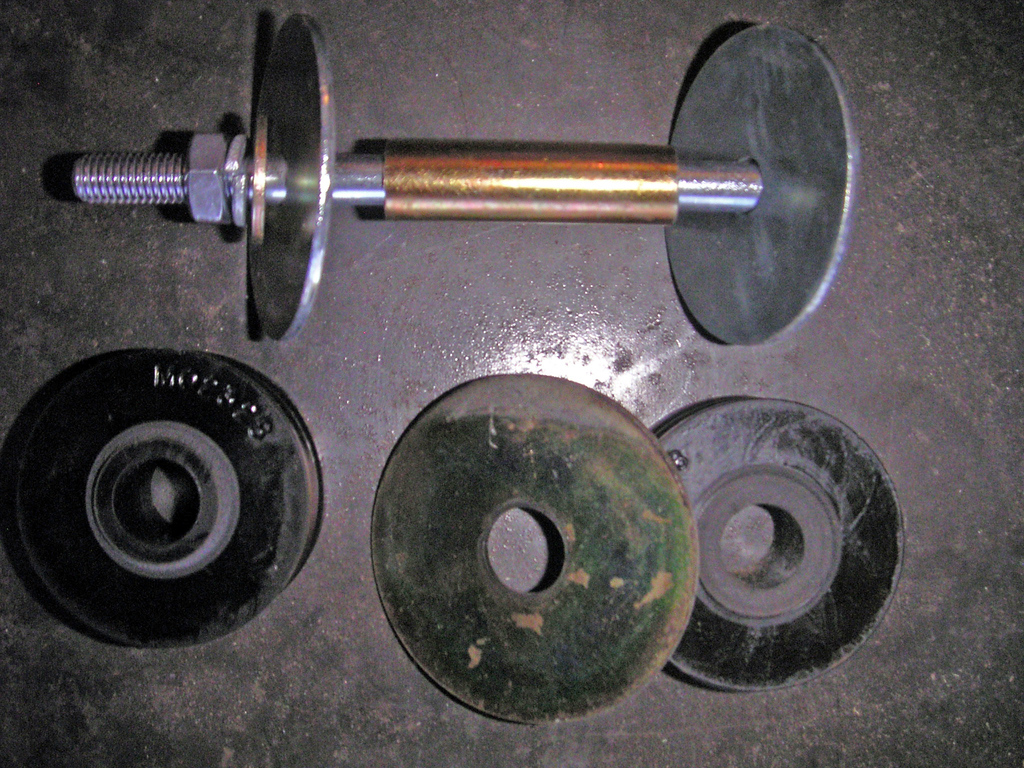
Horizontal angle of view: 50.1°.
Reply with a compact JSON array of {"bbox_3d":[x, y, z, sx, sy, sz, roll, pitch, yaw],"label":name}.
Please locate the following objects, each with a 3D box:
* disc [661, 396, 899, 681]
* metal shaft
[{"bbox_3d":[0.061,0.040,0.284,0.073,0.029,0.073,0,90,-1],"label":"disc"},{"bbox_3d":[-0.018,-0.048,0.262,0.170,0.021,0.021,0,90,-1],"label":"metal shaft"}]

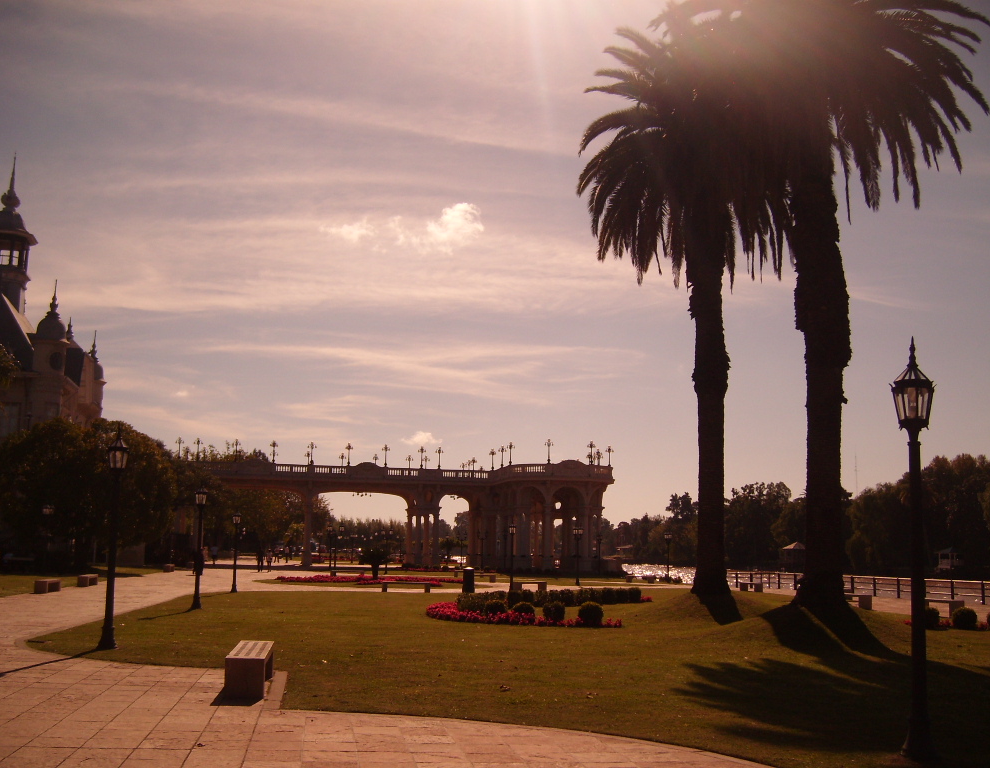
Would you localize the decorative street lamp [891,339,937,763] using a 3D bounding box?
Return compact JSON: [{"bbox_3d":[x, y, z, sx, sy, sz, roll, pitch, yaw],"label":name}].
[{"bbox_3d":[3.645,1.370,9.013,0.400,3.600,0.400,1,-9,0],"label":"decorative street lamp"}]

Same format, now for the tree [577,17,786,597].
[{"bbox_3d":[5.904,-2.603,29.317,6.700,16.795,6.700,0,-9,0],"label":"tree"}]

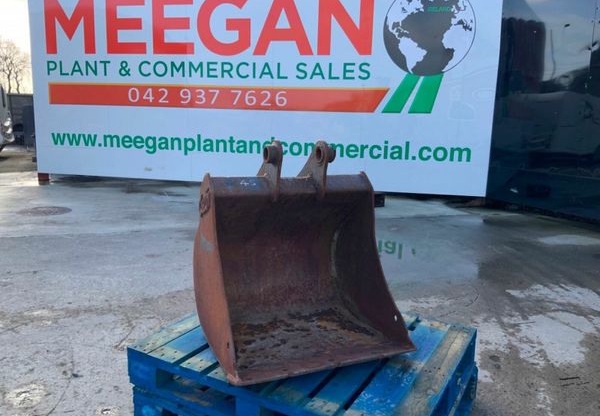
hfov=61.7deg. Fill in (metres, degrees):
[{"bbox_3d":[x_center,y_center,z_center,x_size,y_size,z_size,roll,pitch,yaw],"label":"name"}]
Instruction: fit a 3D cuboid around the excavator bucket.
[{"bbox_3d":[-0.013,0.143,2.154,0.777,0.857,0.700,-3,12,-23],"label":"excavator bucket"}]

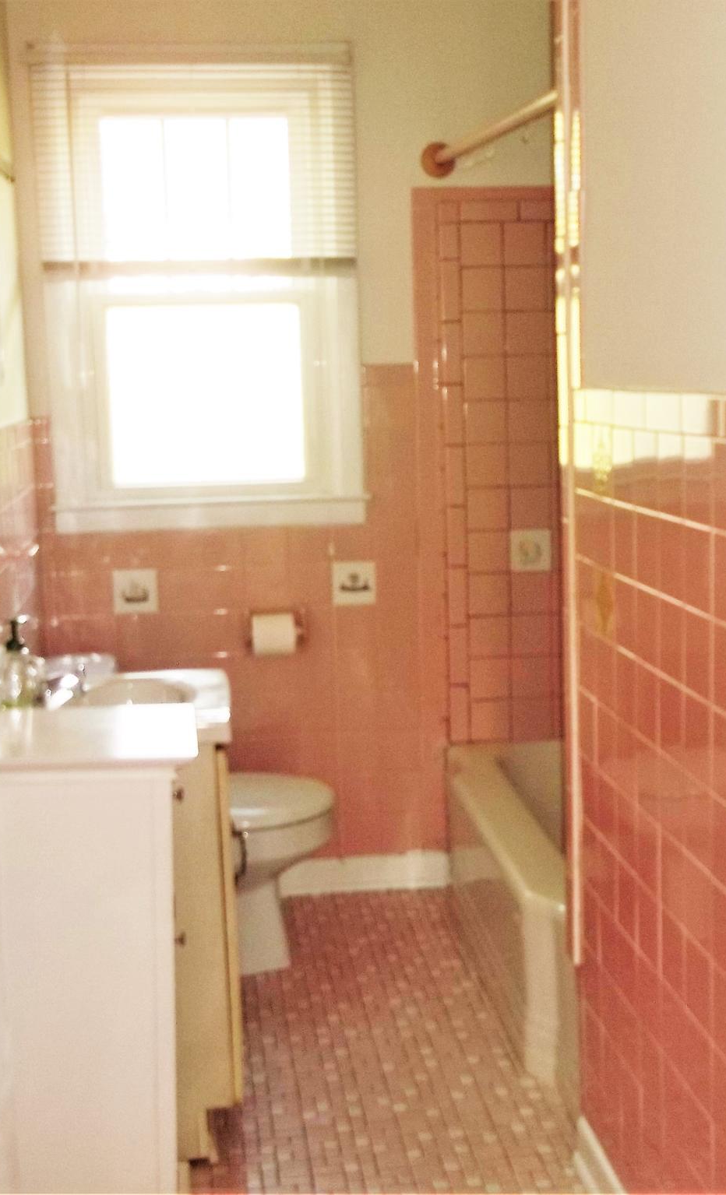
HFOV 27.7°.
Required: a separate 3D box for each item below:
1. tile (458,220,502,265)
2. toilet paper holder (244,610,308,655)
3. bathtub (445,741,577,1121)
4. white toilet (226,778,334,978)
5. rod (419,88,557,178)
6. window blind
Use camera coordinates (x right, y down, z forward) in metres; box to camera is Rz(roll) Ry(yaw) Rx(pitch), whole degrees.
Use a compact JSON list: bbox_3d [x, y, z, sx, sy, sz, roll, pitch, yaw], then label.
[{"bbox_3d":[0.289,-0.873,3.635,0.106,0.107,0.010,-3,9,-6],"label":"tile"},{"bbox_3d":[-0.220,0.084,3.683,0.152,0.112,0.090,-3,9,-6],"label":"toilet paper holder"},{"bbox_3d":[0.649,0.686,3.438,0.740,0.410,1.340,-3,9,-7],"label":"bathtub"},{"bbox_3d":[-0.398,0.500,3.351,0.660,0.700,0.470,-3,8,-6],"label":"white toilet"},{"bbox_3d":[0.315,-1.013,3.137,0.080,0.080,1.320,-4,10,-10],"label":"rod"},{"bbox_3d":[-0.411,-1.090,3.646,0.785,0.525,0.050,-3,9,-7],"label":"window blind"}]

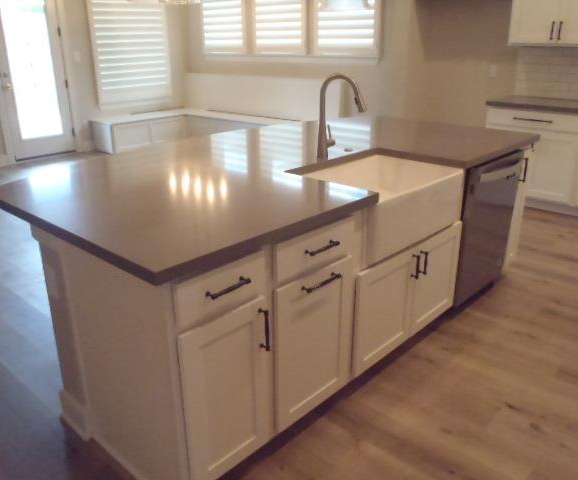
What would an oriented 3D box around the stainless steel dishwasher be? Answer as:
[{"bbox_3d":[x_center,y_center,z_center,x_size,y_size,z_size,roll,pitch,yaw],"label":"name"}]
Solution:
[{"bbox_3d":[0.890,-0.124,3.032,0.598,0.771,0.592,17,27,41],"label":"stainless steel dishwasher"}]

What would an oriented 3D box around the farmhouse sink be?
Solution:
[{"bbox_3d":[0.392,-0.175,2.436,0.534,0.256,0.820,17,27,41],"label":"farmhouse sink"}]

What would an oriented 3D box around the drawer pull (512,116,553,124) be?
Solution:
[{"bbox_3d":[2.082,-1.020,4.420,0.310,0.016,0.036,14,25,36],"label":"drawer pull"}]

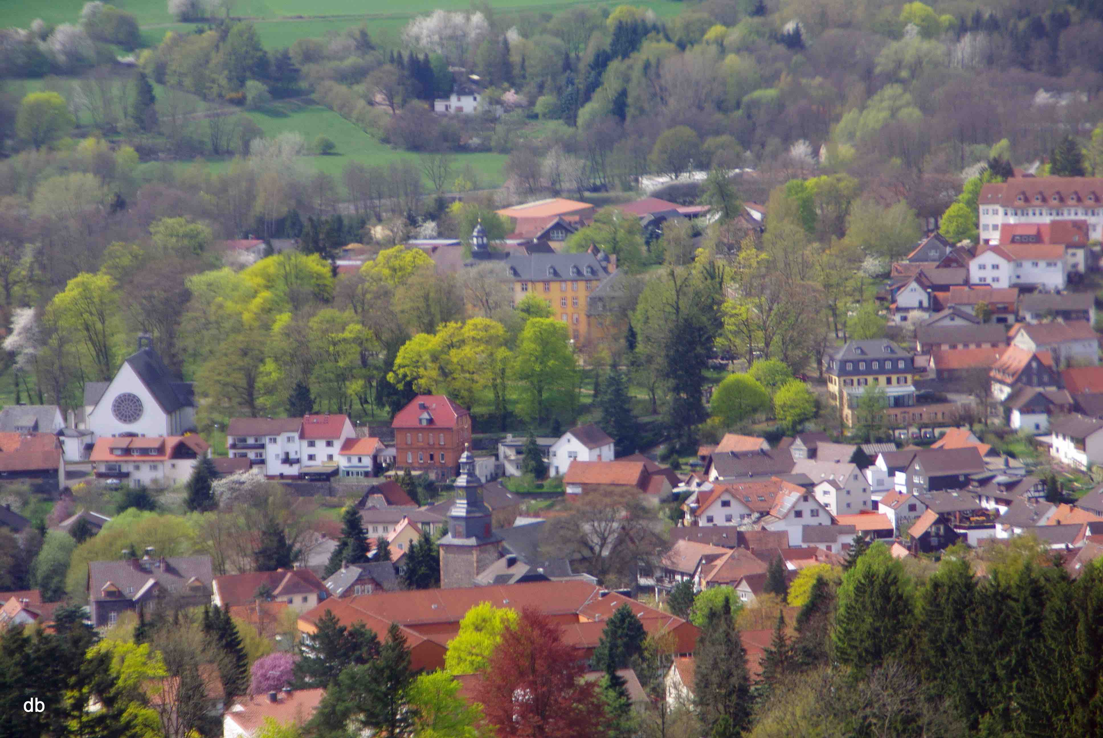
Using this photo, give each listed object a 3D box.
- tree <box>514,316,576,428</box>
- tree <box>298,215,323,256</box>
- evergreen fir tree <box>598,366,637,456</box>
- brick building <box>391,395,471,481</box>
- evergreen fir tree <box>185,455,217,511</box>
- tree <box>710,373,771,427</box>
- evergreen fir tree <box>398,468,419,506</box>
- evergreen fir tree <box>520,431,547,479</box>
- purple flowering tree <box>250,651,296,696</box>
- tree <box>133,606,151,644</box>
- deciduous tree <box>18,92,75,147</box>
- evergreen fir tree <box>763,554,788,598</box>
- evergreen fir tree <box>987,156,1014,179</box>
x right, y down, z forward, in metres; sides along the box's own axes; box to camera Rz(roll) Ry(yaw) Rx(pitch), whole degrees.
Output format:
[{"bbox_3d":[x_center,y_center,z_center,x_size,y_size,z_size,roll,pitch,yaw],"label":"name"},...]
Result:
[{"bbox_3d":[-1.161,0.446,1240.000,13.220,22.220,13.220,-1,5,0],"label":"tree"},{"bbox_3d":[-62.820,-34.710,1560.000,6.740,11.080,6.740,-2,6,-2],"label":"tree"},{"bbox_3d":[13.340,8.780,1195.000,7.920,18.360,7.920,-1,6,1],"label":"evergreen fir tree"},{"bbox_3d":[-23.660,13.110,1170.030,12.400,15.800,12.300,0,6,16],"label":"brick building"},{"bbox_3d":[-63.540,21.020,1085.000,5.940,10.600,5.760,-2,7,0],"label":"evergreen fir tree"},{"bbox_3d":[39.210,6.610,1240.000,12.510,11.500,12.510,-1,6,2],"label":"tree"},{"bbox_3d":[-27.468,22.729,1152.000,3.980,7.270,3.980,-1,5,0],"label":"evergreen fir tree"},{"bbox_3d":[-3.461,16.794,1172.000,5.400,9.240,5.400,-1,5,0],"label":"evergreen fir tree"},{"bbox_3d":[-42.110,46.790,905.000,7.170,7.830,6.960,-2,7,0],"label":"purple flowering tree"},{"bbox_3d":[-64.327,40.612,940.000,2.840,6.470,2.840,-1,5,0],"label":"tree"},{"bbox_3d":[-150.917,-74.212,1780.000,16.930,17.100,16.930,-1,5,0],"label":"deciduous tree"},{"bbox_3d":[37.230,35.360,992.000,4.140,8.890,4.020,-2,7,0],"label":"evergreen fir tree"},{"bbox_3d":[105.190,-44.960,1400.000,6.660,9.460,6.460,-2,7,0],"label":"evergreen fir tree"}]

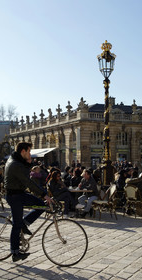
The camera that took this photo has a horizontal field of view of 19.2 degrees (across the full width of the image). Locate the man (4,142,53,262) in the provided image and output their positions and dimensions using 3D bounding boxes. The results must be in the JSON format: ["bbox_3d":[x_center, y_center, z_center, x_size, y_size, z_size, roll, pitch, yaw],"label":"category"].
[{"bbox_3d":[-0.600,0.880,5.980,0.720,1.690,0.500,-1,-3,17],"label":"man"}]

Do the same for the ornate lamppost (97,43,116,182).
[{"bbox_3d":[1.637,-1.067,19.026,0.840,6.970,0.840,0,-3,0],"label":"ornate lamppost"}]

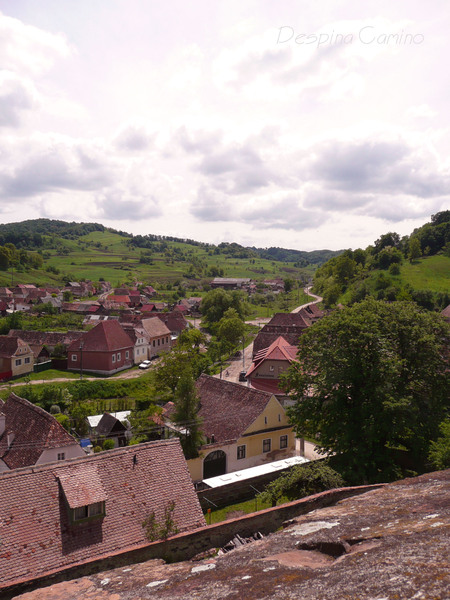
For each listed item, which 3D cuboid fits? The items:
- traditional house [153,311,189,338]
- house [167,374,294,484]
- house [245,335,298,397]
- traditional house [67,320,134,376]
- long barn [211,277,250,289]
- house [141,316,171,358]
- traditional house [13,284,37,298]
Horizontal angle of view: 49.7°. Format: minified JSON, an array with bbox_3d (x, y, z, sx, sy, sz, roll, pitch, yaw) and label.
[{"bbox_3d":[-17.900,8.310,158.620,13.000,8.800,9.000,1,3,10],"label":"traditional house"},{"bbox_3d":[0.700,15.950,68.770,9.800,9.300,17.000,-2,3,-33],"label":"house"},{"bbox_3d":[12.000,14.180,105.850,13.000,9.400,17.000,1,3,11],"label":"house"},{"bbox_3d":[-30.000,11.080,119.870,12.400,11.700,11.400,1,3,21],"label":"traditional house"},{"bbox_3d":[4.500,-13.680,399.820,31.000,9.000,13.000,0,3,0],"label":"long barn"},{"bbox_3d":[-20.640,10.340,134.840,7.200,9.800,11.000,1,3,22],"label":"house"},{"bbox_3d":[-107.000,-4.420,258.110,11.000,7.600,8.500,-1,3,-10],"label":"traditional house"}]

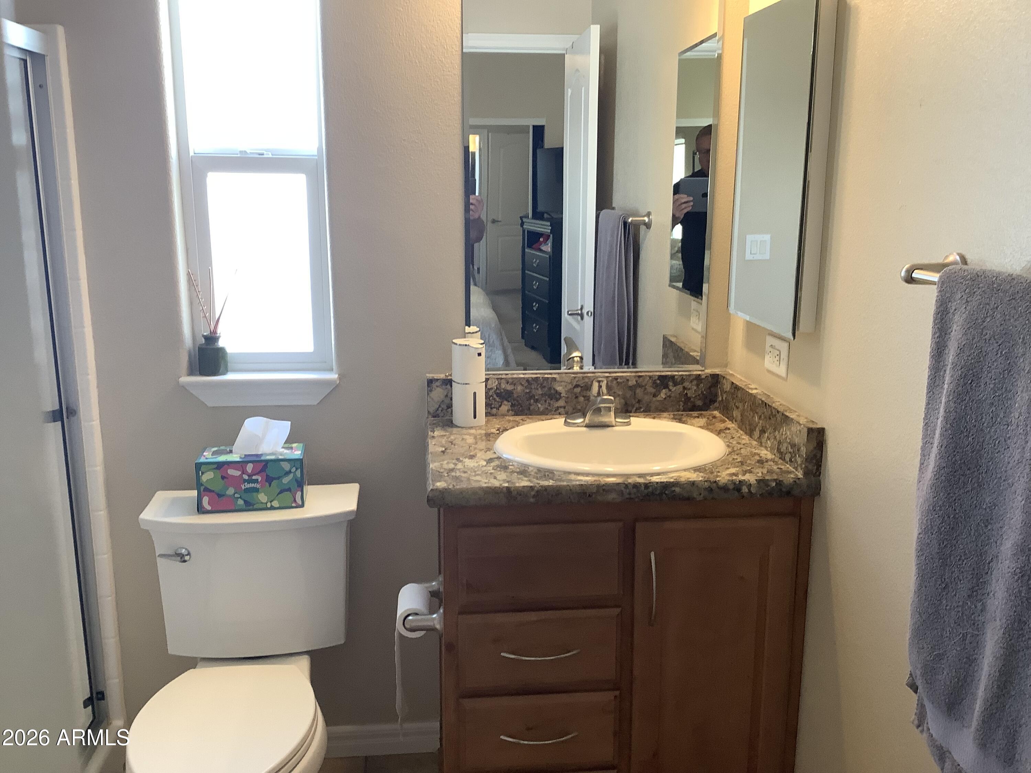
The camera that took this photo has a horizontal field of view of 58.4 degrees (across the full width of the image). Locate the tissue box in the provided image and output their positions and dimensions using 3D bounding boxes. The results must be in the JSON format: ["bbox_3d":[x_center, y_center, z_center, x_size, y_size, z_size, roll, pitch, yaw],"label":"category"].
[{"bbox_3d":[-0.582,0.202,2.057,0.223,0.113,0.125,-2,12,-9],"label":"tissue box"}]

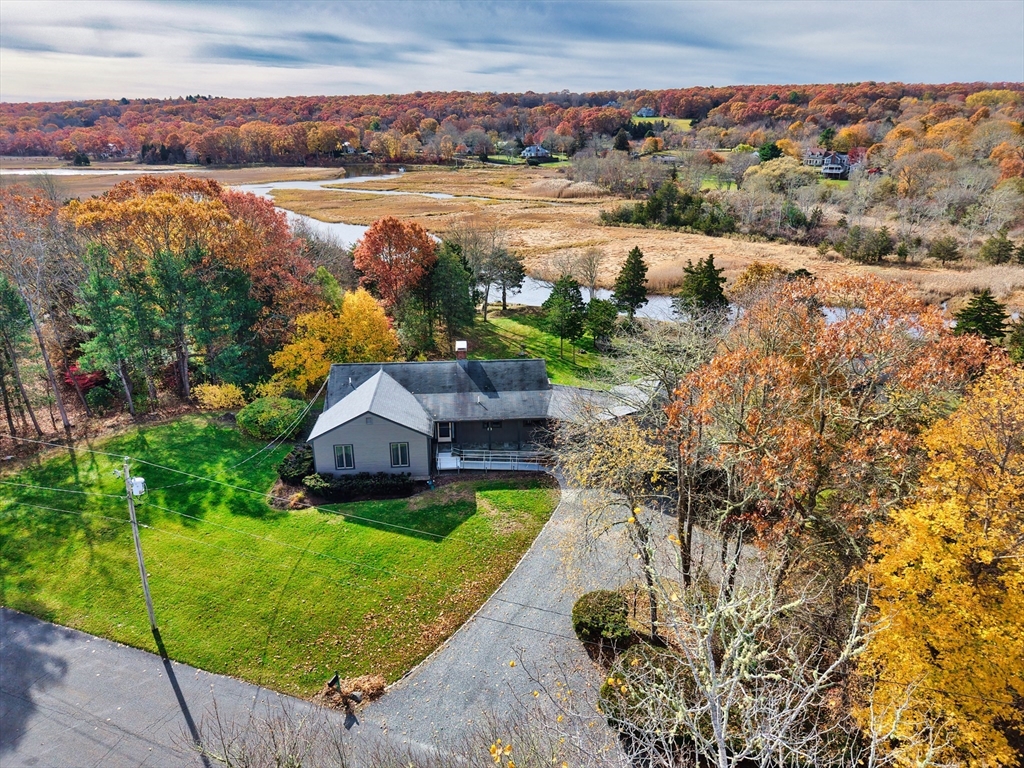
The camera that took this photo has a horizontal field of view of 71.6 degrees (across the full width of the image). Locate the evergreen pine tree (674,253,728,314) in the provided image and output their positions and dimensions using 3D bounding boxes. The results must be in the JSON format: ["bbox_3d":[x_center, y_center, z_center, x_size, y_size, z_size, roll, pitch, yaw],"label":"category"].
[{"bbox_3d":[24.409,-12.147,91.454,6.960,9.050,6.960,0,21,0],"label":"evergreen pine tree"}]

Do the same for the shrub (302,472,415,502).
[{"bbox_3d":[-10.550,6.830,48.548,7.600,0.950,1.800,-1,21,-3],"label":"shrub"}]

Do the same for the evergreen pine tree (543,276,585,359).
[{"bbox_3d":[5.240,-6.701,72.238,4.270,8.580,4.270,0,21,0],"label":"evergreen pine tree"}]

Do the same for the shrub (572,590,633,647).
[{"bbox_3d":[4.094,10.614,32.344,2.670,2.240,2.670,0,21,0],"label":"shrub"}]

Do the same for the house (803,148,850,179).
[{"bbox_3d":[130.199,-90.582,293.000,15.800,10.800,11.000,16,26,35],"label":"house"}]

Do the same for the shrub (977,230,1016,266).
[{"bbox_3d":[87.520,-24.612,128.254,6.500,6.100,6.500,0,21,0],"label":"shrub"}]

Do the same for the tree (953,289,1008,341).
[{"bbox_3d":[58.582,-8.298,88.590,6.700,7.300,6.700,14,25,32],"label":"tree"}]

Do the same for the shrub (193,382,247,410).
[{"bbox_3d":[-25.557,1.092,62.036,4.700,2.100,3.000,-1,21,-3],"label":"shrub"}]

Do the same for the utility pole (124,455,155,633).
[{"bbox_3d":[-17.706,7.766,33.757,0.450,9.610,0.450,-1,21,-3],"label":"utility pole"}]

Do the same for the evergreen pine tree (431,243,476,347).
[{"bbox_3d":[-6.221,-9.761,76.817,4.760,11.060,4.760,0,21,0],"label":"evergreen pine tree"}]

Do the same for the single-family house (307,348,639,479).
[{"bbox_3d":[-1.939,1.191,50.623,22.550,6.000,12.200,-2,21,-3],"label":"single-family house"}]

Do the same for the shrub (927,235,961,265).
[{"bbox_3d":[78.262,-24.110,128.180,6.140,5.290,6.140,0,21,0],"label":"shrub"}]

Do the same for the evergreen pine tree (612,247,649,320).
[{"bbox_3d":[15.558,-13.164,93.216,4.730,9.740,4.730,0,21,0],"label":"evergreen pine tree"}]

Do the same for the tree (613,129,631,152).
[{"bbox_3d":[66.317,-147.169,430.000,10.400,14.800,10.400,3,21,8],"label":"tree"}]

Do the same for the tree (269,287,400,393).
[{"bbox_3d":[-16.085,-3.920,63.979,11.400,9.600,9.500,-5,21,-14],"label":"tree"}]

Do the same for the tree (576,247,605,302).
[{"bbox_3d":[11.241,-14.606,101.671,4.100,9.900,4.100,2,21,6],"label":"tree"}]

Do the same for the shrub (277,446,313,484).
[{"bbox_3d":[-13.823,5.120,45.469,2.390,2.510,2.390,0,21,0],"label":"shrub"}]

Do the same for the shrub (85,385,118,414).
[{"bbox_3d":[-35.566,1.343,61.514,2.800,2.100,2.600,-12,24,-30],"label":"shrub"}]

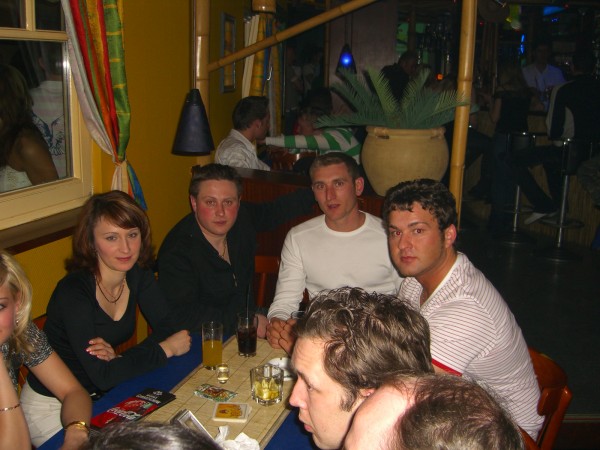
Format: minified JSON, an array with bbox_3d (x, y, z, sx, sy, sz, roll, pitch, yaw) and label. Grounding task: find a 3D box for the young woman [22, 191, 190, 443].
[{"bbox_3d":[-0.632,0.522,2.078,0.720,1.270,0.500,12,18,36],"label":"young woman"}]

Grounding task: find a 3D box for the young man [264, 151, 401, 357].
[{"bbox_3d":[0.121,0.386,2.555,0.520,1.330,0.780,5,15,14],"label":"young man"}]

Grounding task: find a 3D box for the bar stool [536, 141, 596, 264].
[{"bbox_3d":[2.326,-0.235,5.779,0.440,1.030,0.460,0,14,-7],"label":"bar stool"}]

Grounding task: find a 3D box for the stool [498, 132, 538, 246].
[{"bbox_3d":[2.079,-0.357,6.235,0.430,1.030,0.460,3,14,7],"label":"stool"}]

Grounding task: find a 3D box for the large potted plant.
[{"bbox_3d":[0.429,-0.395,2.828,0.680,0.560,0.640,1,14,0],"label":"large potted plant"}]

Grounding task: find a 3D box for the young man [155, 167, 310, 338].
[{"bbox_3d":[-0.209,0.393,2.559,0.720,1.300,0.780,-7,16,-29],"label":"young man"}]

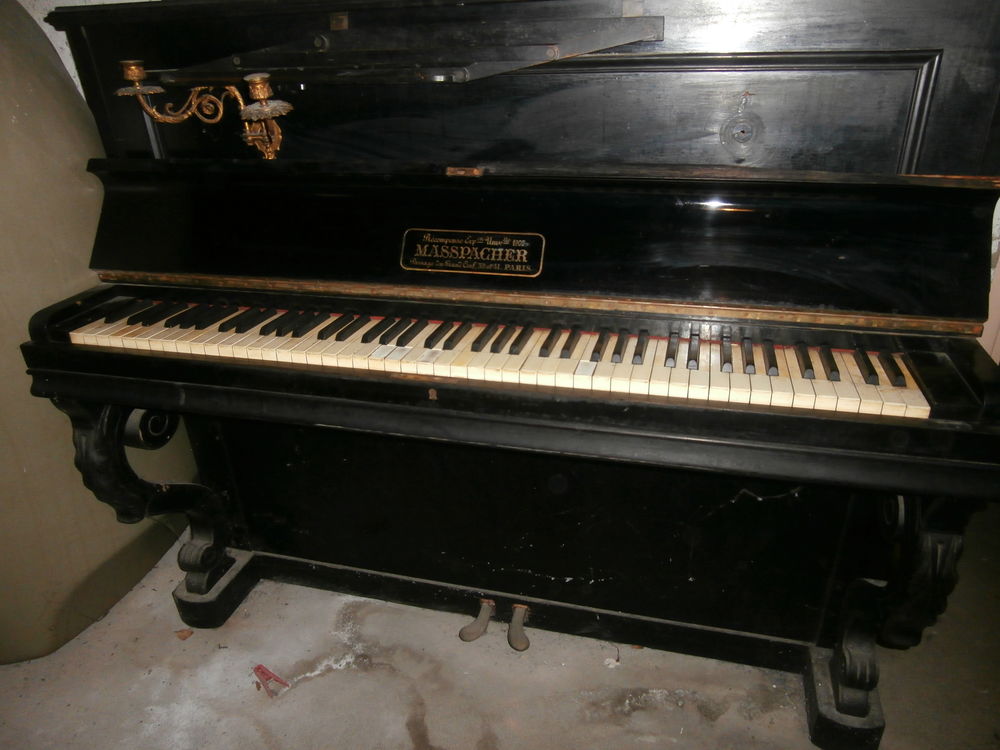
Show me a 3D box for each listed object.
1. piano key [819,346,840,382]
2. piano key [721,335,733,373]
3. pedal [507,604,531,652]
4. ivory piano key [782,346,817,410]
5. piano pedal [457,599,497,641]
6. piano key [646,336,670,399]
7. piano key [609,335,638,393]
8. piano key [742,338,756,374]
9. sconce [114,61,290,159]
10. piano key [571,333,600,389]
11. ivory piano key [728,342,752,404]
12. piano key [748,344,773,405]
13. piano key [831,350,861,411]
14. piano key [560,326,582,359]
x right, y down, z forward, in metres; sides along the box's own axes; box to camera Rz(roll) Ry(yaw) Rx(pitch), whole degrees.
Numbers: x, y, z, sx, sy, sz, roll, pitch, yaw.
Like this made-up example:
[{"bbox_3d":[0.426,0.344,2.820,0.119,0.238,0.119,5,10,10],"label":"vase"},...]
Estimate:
[{"bbox_3d":[0.413,-0.018,0.870,0.012,0.011,0.092,5,27,14],"label":"piano key"},{"bbox_3d":[0.296,-0.028,0.904,0.013,0.011,0.096,5,26,14],"label":"piano key"},{"bbox_3d":[0.040,0.510,1.399,0.042,0.030,0.097,1,25,5],"label":"pedal"},{"bbox_3d":[0.372,0.002,0.867,0.022,0.018,0.137,5,27,14],"label":"ivory piano key"},{"bbox_3d":[-0.046,0.506,1.425,0.051,0.026,0.090,9,29,21],"label":"piano pedal"},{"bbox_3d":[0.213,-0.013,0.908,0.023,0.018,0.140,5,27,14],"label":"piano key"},{"bbox_3d":[0.169,-0.016,0.921,0.023,0.018,0.141,5,26,14],"label":"piano key"},{"bbox_3d":[0.320,-0.025,0.893,0.012,0.011,0.088,5,27,14],"label":"piano key"},{"bbox_3d":[-0.430,-0.383,1.030,0.308,0.154,0.145,5,27,14],"label":"sconce"},{"bbox_3d":[0.122,-0.019,0.929,0.023,0.019,0.138,5,27,14],"label":"piano key"},{"bbox_3d":[0.305,-0.004,0.886,0.023,0.018,0.141,5,26,14],"label":"ivory piano key"},{"bbox_3d":[0.328,-0.002,0.880,0.023,0.018,0.141,5,26,14],"label":"piano key"},{"bbox_3d":[0.417,0.006,0.854,0.023,0.019,0.138,5,27,14],"label":"piano key"},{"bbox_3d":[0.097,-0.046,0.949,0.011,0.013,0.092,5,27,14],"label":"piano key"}]

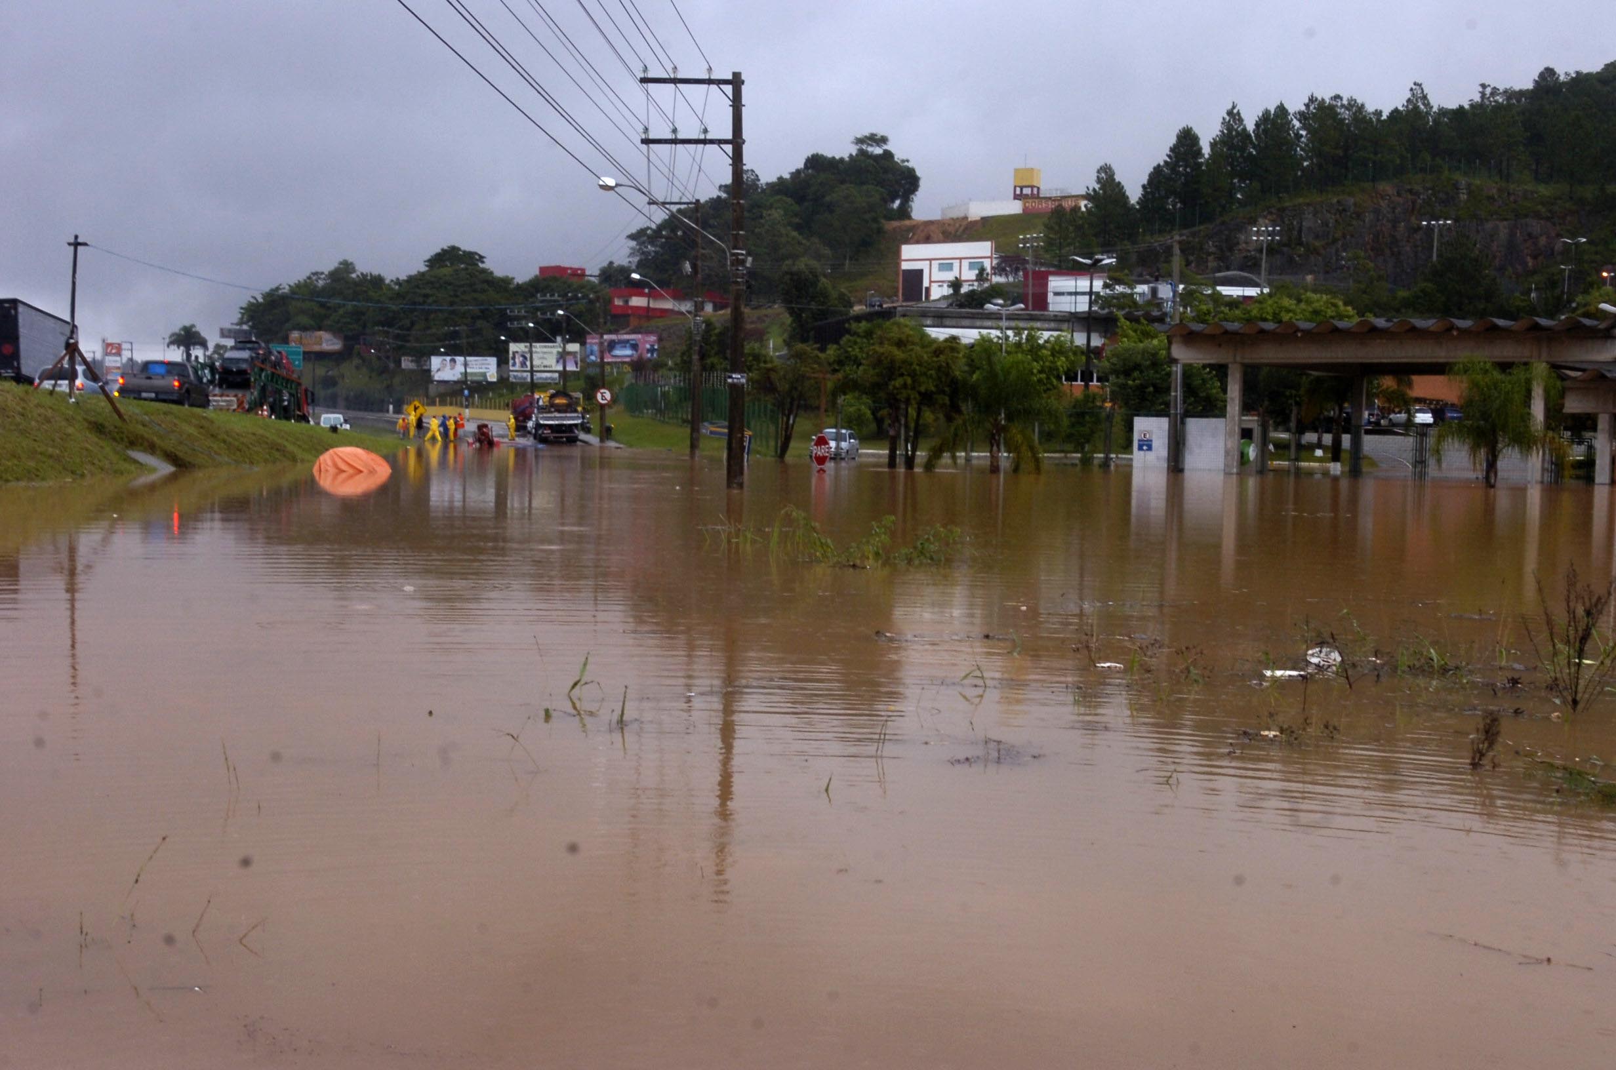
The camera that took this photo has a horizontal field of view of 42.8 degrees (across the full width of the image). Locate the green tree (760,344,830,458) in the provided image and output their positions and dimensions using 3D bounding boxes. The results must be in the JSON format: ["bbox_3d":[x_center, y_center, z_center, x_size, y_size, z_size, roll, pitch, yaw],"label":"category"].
[{"bbox_3d":[-0.542,-5.718,88.500,3.100,5.100,3.000,1,3,0],"label":"green tree"}]

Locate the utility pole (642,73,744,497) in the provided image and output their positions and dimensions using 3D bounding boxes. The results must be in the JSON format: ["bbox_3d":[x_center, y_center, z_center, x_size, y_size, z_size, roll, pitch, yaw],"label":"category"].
[{"bbox_3d":[-2.306,-4.909,41.513,2.100,8.800,0.400,1,3,-6],"label":"utility pole"}]

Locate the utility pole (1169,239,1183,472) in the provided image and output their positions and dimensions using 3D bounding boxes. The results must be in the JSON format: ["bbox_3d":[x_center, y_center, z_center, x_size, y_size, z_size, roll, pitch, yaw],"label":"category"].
[{"bbox_3d":[14.021,-6.874,78.500,0.340,9.300,0.340,1,3,0],"label":"utility pole"}]

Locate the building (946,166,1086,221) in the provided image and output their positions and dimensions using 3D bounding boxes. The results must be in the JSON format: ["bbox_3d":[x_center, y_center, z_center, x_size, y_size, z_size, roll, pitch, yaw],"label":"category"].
[{"bbox_3d":[40.574,-66.963,405.000,27.000,10.000,13.000,3,4,24],"label":"building"}]

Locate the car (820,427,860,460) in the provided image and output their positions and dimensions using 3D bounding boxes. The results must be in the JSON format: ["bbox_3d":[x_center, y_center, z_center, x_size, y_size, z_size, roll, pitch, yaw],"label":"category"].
[{"bbox_3d":[1.210,-3.870,90.500,1.680,1.500,4.100,2,3,7],"label":"car"}]

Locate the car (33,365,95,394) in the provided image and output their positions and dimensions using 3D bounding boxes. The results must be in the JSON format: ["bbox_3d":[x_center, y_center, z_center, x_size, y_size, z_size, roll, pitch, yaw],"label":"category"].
[{"bbox_3d":[-24.800,-4.900,69.500,1.680,1.500,4.100,2,1,-7],"label":"car"}]

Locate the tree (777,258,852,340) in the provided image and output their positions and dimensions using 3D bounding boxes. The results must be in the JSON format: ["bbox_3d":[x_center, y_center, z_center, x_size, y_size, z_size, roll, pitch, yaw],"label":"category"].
[{"bbox_3d":[0.501,-18.392,165.013,5.800,7.000,5.500,1,3,0],"label":"tree"}]

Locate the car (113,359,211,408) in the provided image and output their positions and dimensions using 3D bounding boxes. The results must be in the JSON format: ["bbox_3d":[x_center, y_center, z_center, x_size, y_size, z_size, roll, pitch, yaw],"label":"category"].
[{"bbox_3d":[-20.100,-4.570,64.400,1.790,1.730,5.150,2,1,-7],"label":"car"}]

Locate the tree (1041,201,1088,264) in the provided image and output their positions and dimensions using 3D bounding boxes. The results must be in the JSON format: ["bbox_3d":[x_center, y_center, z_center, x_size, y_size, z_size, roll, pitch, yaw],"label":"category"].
[{"bbox_3d":[35.530,-41.050,285.020,6.600,9.300,6.300,1,3,0],"label":"tree"}]

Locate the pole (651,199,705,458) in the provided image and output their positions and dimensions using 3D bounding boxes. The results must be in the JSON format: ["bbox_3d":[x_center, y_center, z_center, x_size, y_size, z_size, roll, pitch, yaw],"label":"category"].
[{"bbox_3d":[-5.201,-8.185,82.003,2.150,10.400,0.400,1,3,-7],"label":"pole"}]

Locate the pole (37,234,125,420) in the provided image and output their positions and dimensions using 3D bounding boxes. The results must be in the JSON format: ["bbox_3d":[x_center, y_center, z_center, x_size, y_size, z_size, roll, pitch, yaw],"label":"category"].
[{"bbox_3d":[-17.118,-4.886,48.500,2.050,4.400,1.800,1,3,-11],"label":"pole"}]

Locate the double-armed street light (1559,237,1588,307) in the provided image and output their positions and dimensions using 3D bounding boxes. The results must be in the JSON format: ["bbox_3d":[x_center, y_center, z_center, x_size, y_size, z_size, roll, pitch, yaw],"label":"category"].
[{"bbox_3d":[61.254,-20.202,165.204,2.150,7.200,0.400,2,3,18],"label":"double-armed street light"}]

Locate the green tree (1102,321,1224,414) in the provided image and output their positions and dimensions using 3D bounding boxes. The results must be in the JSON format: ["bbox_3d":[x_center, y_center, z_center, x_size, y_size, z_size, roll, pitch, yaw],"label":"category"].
[{"bbox_3d":[16.386,-6.836,95.000,5.600,6.300,5.400,1,3,0],"label":"green tree"}]

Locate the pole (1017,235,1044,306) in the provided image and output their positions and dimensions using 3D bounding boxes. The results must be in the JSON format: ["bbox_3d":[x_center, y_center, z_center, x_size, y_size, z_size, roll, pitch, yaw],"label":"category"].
[{"bbox_3d":[21.614,-24.798,200.041,2.800,9.000,0.800,4,4,41],"label":"pole"}]

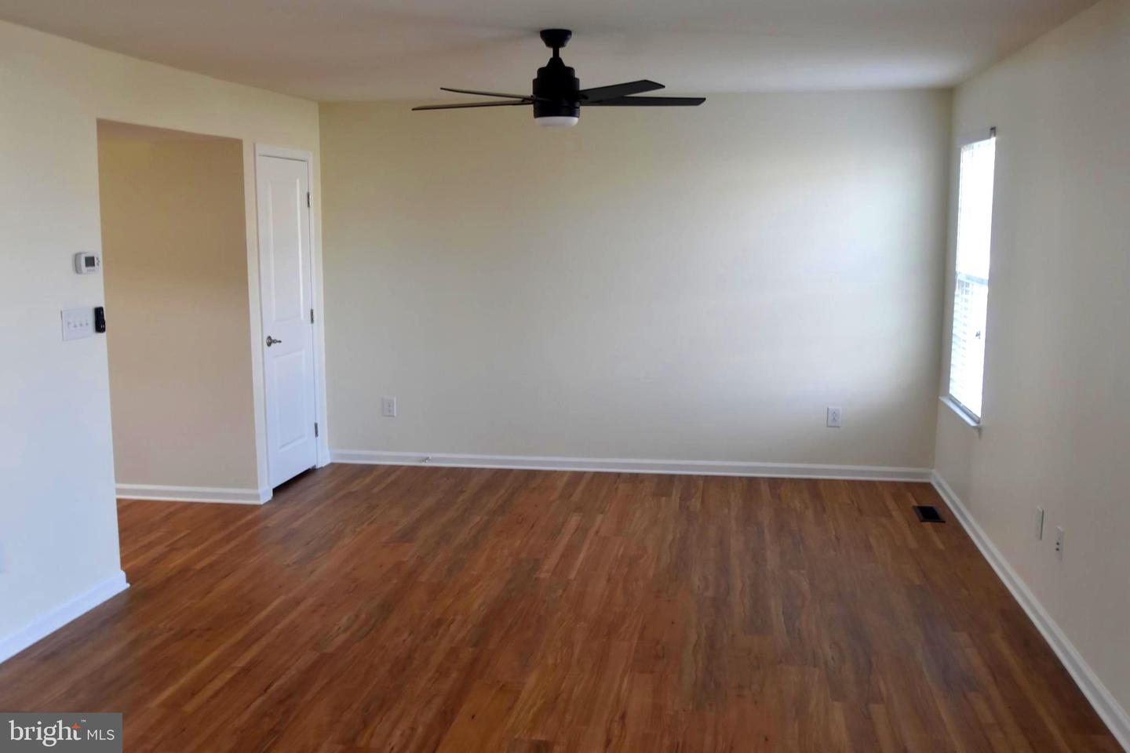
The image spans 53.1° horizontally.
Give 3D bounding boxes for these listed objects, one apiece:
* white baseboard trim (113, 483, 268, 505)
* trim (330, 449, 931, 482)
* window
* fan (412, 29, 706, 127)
[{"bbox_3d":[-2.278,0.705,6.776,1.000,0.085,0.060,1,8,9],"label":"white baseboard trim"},{"bbox_3d":[0.363,0.595,7.518,4.000,0.085,0.020,1,8,9],"label":"trim"},{"bbox_3d":[2.234,-0.563,6.146,0.090,1.490,0.940,1,8,9],"label":"window"},{"bbox_3d":[-0.037,-1.229,4.663,1.300,0.380,1.270,1,8,9],"label":"fan"}]

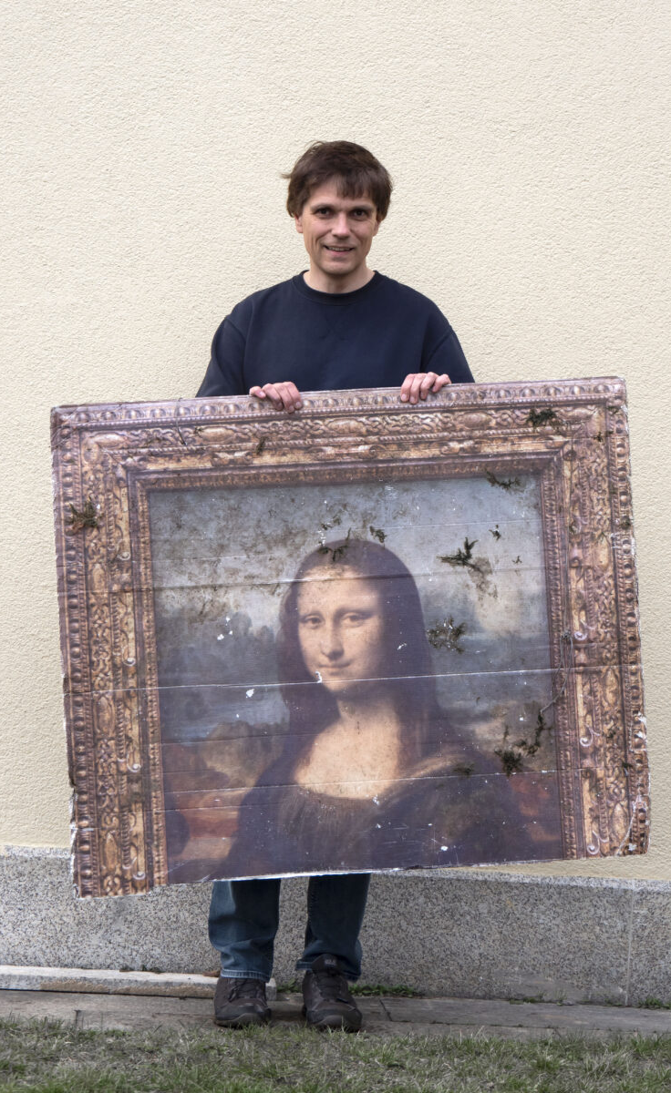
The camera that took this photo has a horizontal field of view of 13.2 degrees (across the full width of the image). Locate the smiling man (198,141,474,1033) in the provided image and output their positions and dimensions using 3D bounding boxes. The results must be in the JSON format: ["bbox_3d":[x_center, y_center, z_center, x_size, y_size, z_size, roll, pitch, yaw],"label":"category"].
[{"bbox_3d":[-0.013,0.069,5.700,0.560,1.735,0.420,3,-1,-2],"label":"smiling man"}]

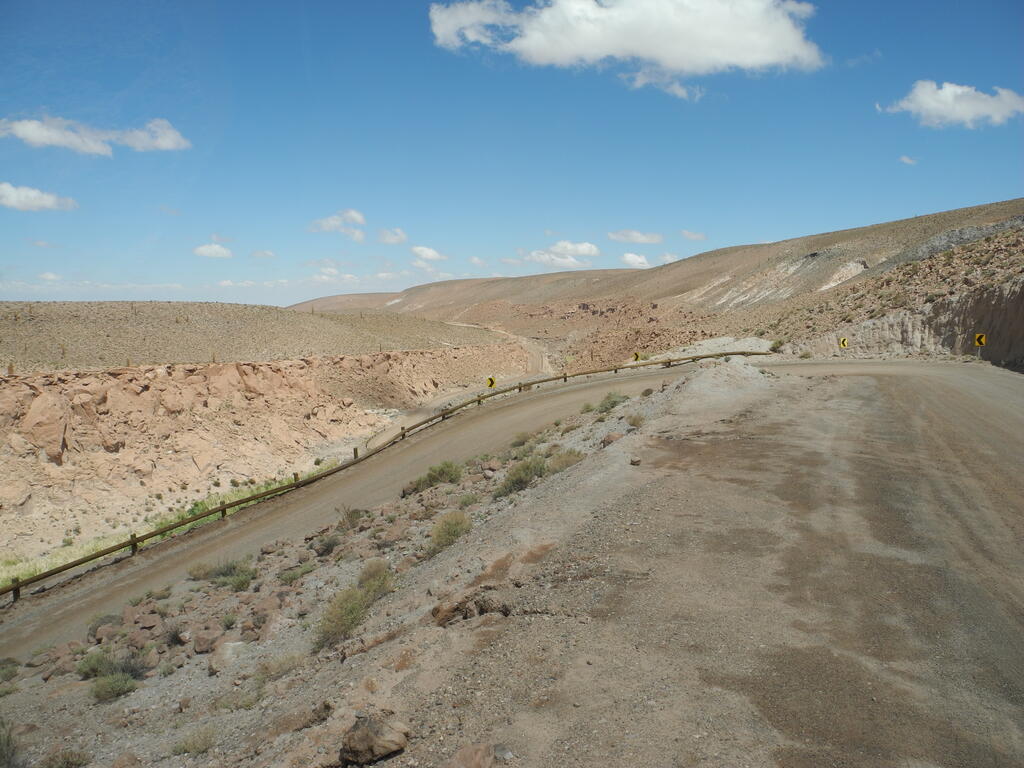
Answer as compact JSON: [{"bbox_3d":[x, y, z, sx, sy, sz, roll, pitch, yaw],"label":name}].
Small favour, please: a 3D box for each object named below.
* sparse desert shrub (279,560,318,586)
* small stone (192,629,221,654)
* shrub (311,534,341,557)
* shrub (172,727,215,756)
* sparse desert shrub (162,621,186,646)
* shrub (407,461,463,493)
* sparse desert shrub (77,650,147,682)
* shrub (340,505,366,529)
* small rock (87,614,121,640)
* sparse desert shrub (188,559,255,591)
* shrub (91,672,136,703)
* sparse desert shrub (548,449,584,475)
[{"bbox_3d":[-5.861,5.151,22.632,1.038,0.525,0.831,-1,6,-15],"label":"sparse desert shrub"},{"bbox_3d":[-6.791,5.724,18.412,0.622,0.509,0.529,-2,6,-21],"label":"small stone"},{"bbox_3d":[-5.619,4.892,25.088,0.848,0.566,0.721,-1,6,-13],"label":"shrub"},{"bbox_3d":[-4.690,5.265,12.198,0.619,0.376,0.495,-2,6,-22],"label":"shrub"},{"bbox_3d":[-7.910,5.848,19.414,0.563,0.548,0.534,-2,6,-23],"label":"sparse desert shrub"},{"bbox_3d":[-3.195,3.813,34.146,2.309,0.989,1.616,-1,6,-5],"label":"shrub"},{"bbox_3d":[-8.716,6.148,18.027,1.523,0.592,1.066,-3,6,-27],"label":"sparse desert shrub"},{"bbox_3d":[-5.613,4.692,29.331,0.921,0.782,0.829,-1,6,-11],"label":"shrub"},{"bbox_3d":[-11.004,6.559,22.311,0.916,0.616,0.778,-3,6,-27],"label":"small rock"},{"bbox_3d":[-8.667,5.683,24.712,1.969,0.764,1.280,-2,6,-20],"label":"sparse desert shrub"},{"bbox_3d":[-7.846,5.975,16.308,0.906,0.502,0.770,-3,6,-26],"label":"shrub"},{"bbox_3d":[1.668,2.372,25.353,1.102,0.756,0.882,0,6,4],"label":"sparse desert shrub"}]

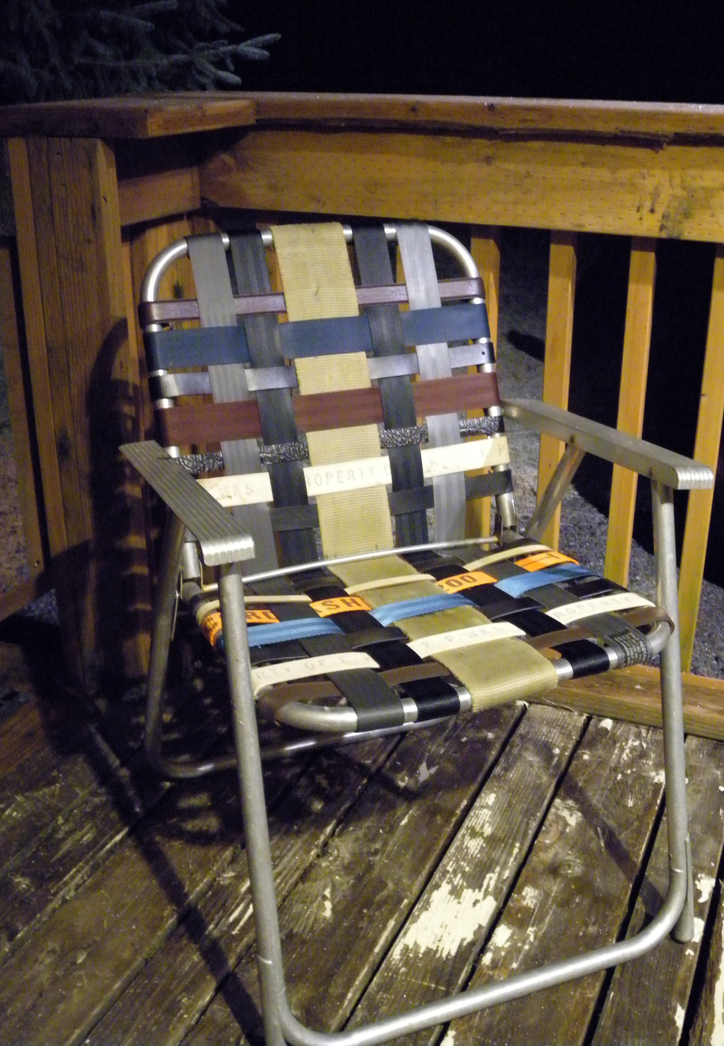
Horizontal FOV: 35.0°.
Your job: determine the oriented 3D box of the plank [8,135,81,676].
[{"bbox_3d":[-0.481,-0.151,1.811,0.035,0.877,0.039,9,24,21],"label":"plank"}]

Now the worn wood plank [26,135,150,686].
[{"bbox_3d":[-0.404,-0.134,1.753,0.118,0.869,0.042,9,24,21],"label":"worn wood plank"}]

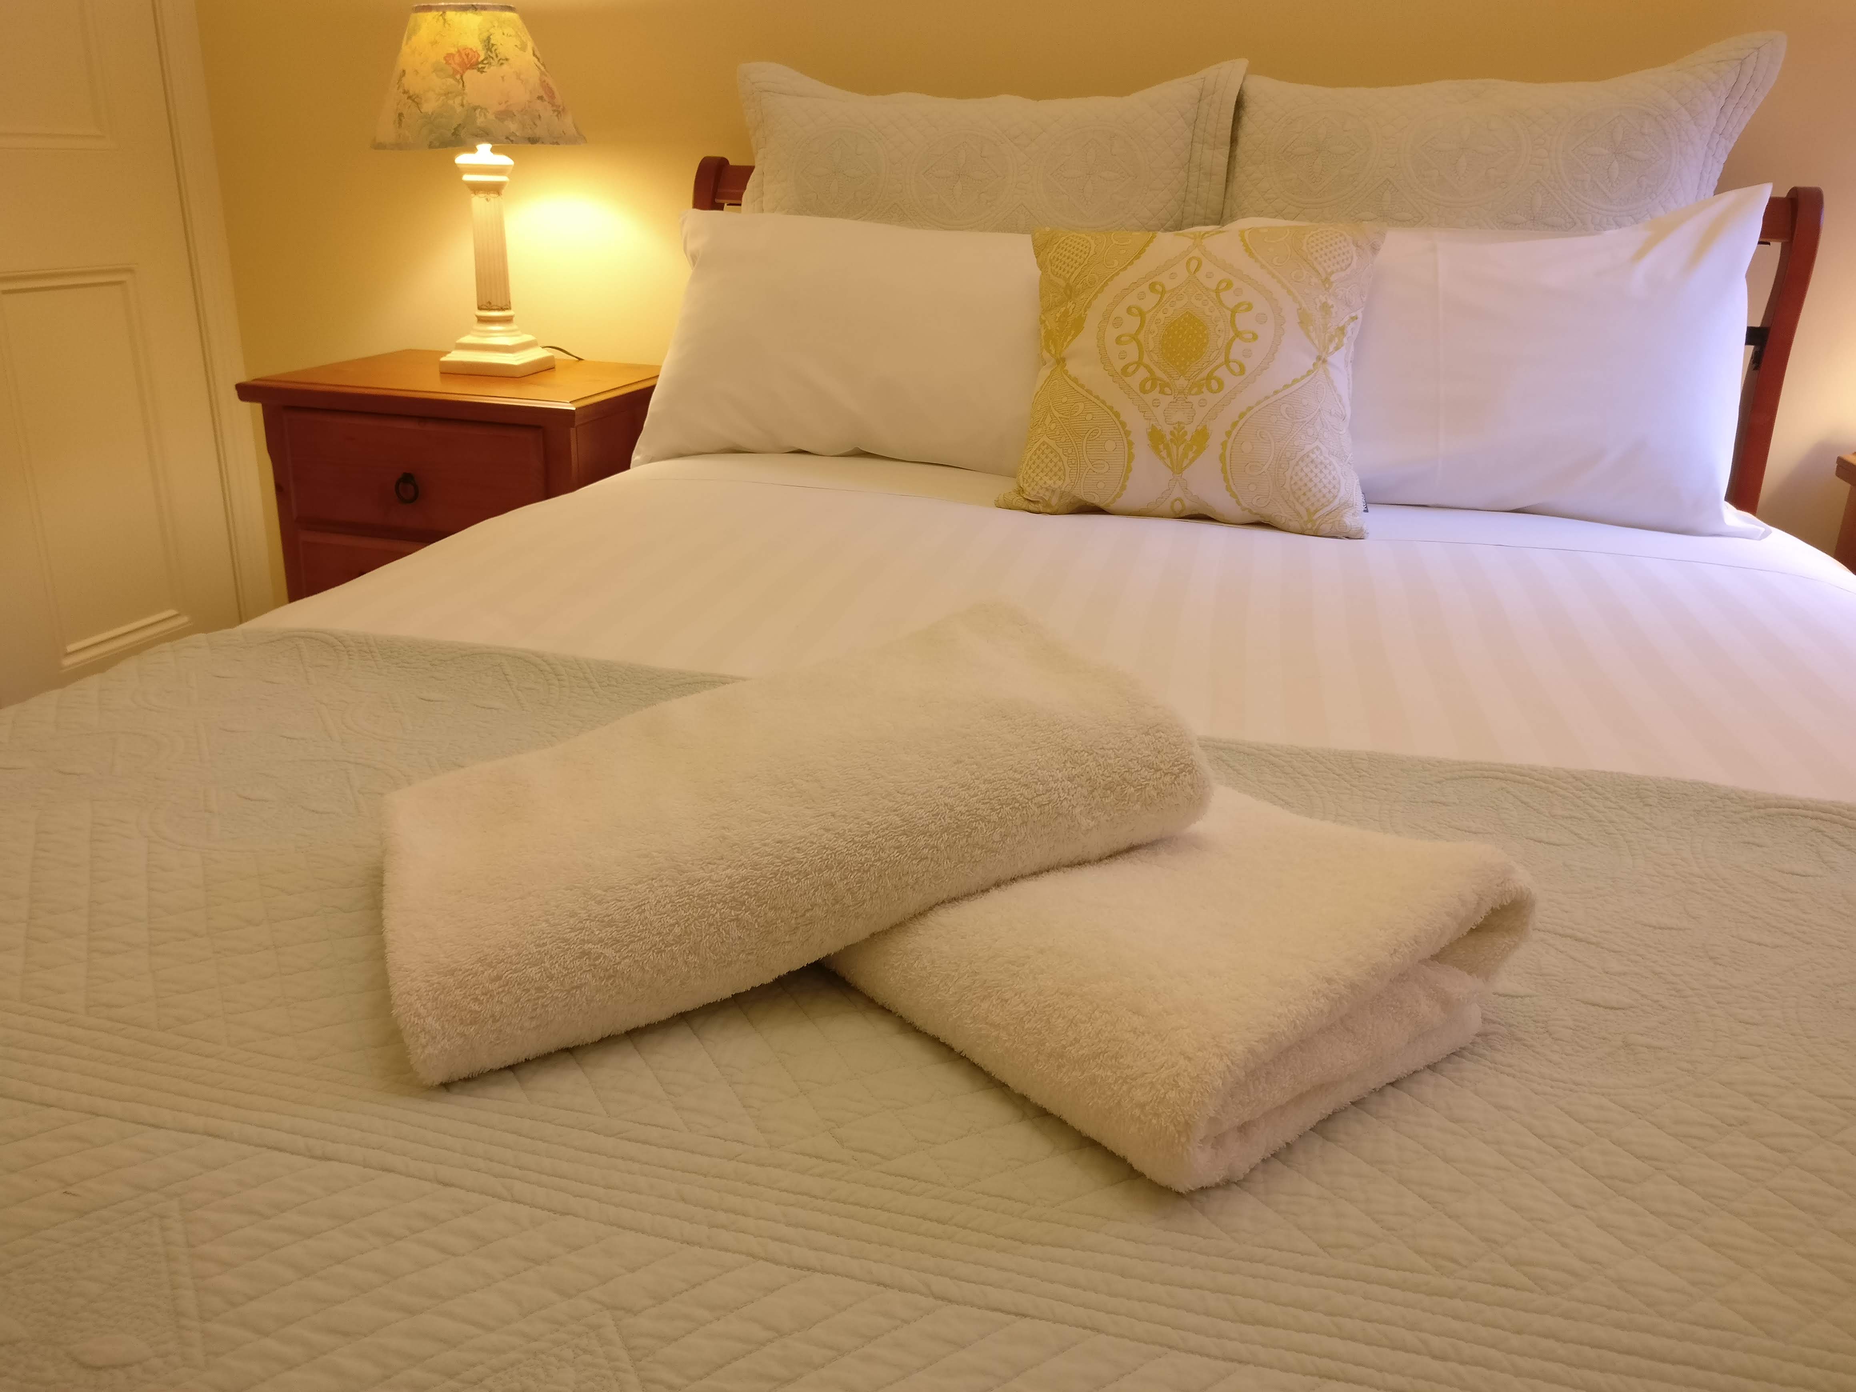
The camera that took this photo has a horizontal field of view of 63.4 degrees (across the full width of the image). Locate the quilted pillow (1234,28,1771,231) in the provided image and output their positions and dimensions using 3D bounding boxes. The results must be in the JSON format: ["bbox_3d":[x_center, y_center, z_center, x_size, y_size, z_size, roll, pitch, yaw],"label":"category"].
[{"bbox_3d":[0.678,-0.557,1.985,0.720,0.530,0.150,7,7,15],"label":"quilted pillow"}]

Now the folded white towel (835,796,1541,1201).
[{"bbox_3d":[0.075,0.097,0.830,0.244,0.076,0.396,-16,26,-38],"label":"folded white towel"}]

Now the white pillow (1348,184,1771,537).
[{"bbox_3d":[0.700,-0.462,1.924,0.680,0.435,0.160,7,-6,15],"label":"white pillow"}]

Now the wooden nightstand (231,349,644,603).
[{"bbox_3d":[-0.698,-0.196,2.445,0.545,0.640,0.450,7,21,15],"label":"wooden nightstand"}]

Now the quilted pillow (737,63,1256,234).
[{"bbox_3d":[0.063,-0.630,2.146,0.720,0.530,0.150,7,7,15],"label":"quilted pillow"}]

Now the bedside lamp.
[{"bbox_3d":[-0.682,-0.773,2.322,0.307,0.530,0.307,7,21,15],"label":"bedside lamp"}]

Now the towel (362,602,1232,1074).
[{"bbox_3d":[-0.088,0.062,0.835,0.396,0.068,0.232,-16,23,-15],"label":"towel"}]

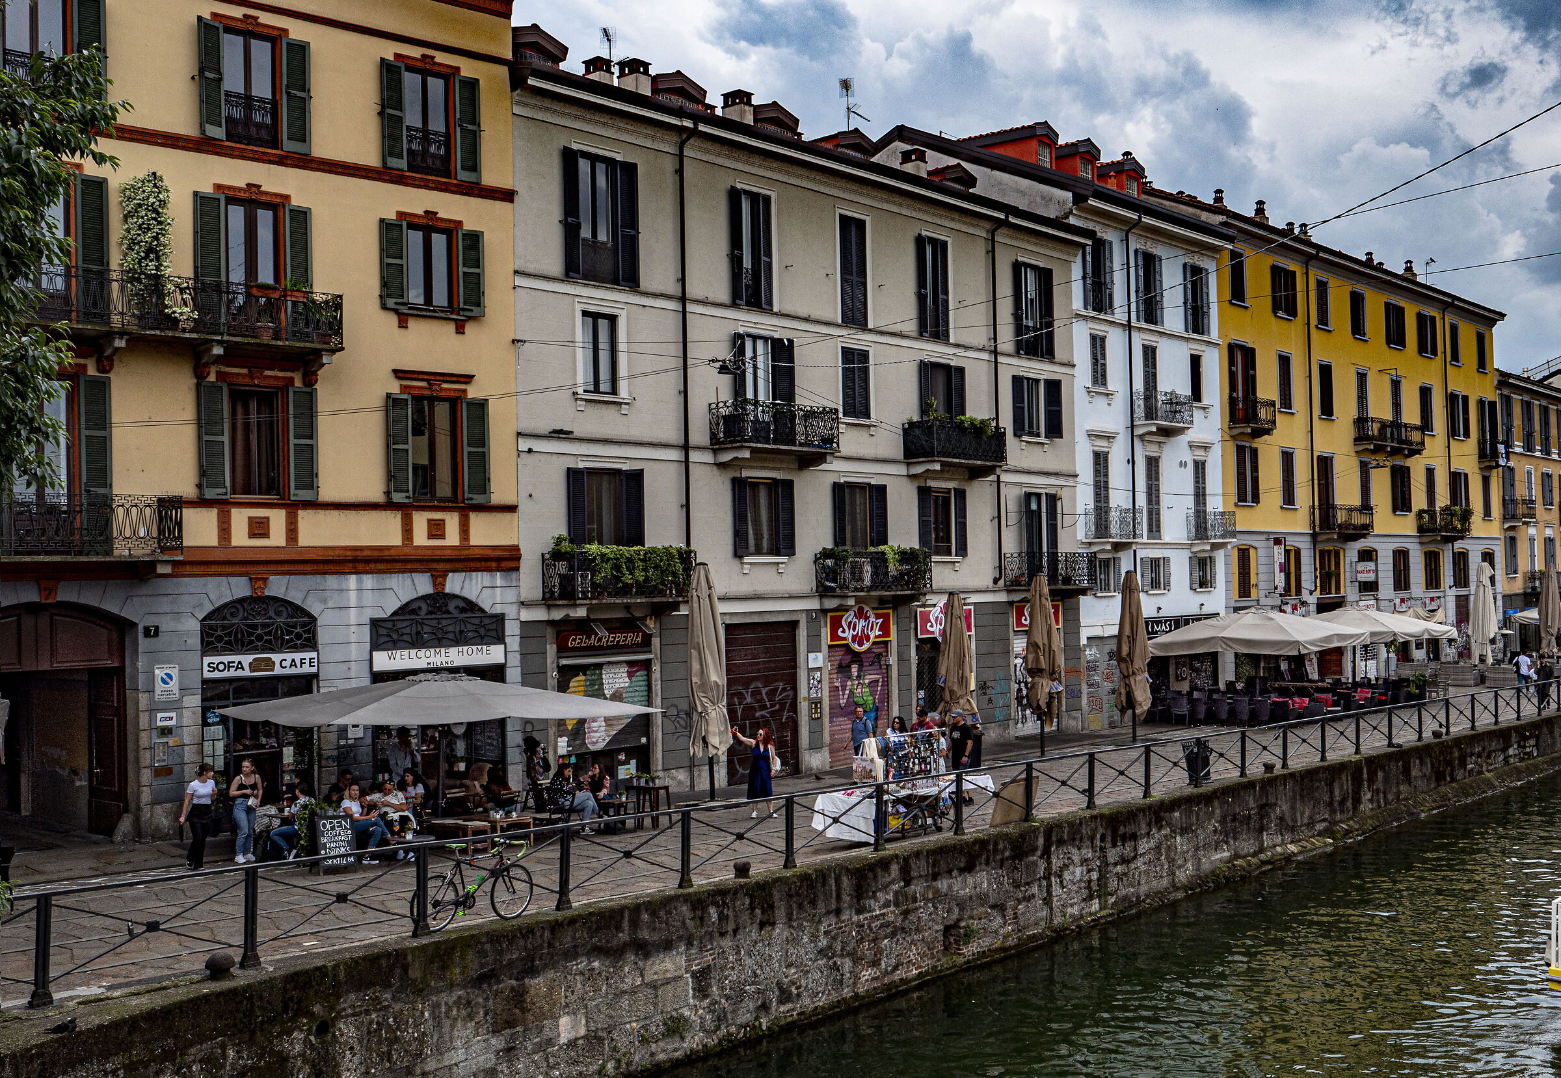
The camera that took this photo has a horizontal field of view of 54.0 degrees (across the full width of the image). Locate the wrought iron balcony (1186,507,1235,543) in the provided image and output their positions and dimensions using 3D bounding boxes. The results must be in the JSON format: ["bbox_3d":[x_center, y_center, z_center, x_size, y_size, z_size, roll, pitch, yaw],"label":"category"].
[{"bbox_3d":[13.744,-0.402,48.919,0.850,1.060,1.664,-3,-2,42],"label":"wrought iron balcony"}]

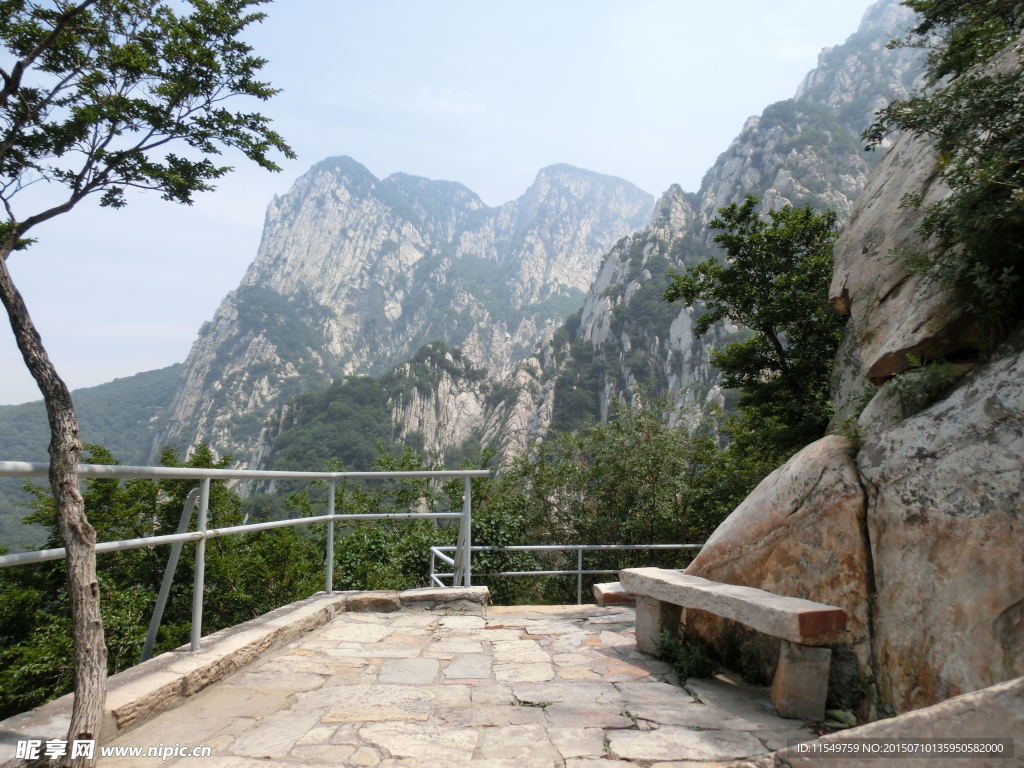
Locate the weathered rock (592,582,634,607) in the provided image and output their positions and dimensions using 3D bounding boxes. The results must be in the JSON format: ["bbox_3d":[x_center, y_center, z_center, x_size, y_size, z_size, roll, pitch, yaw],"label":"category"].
[{"bbox_3d":[1.148,2.088,7.079,0.644,0.161,0.518,-1,-8,5],"label":"weathered rock"}]

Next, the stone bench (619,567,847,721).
[{"bbox_3d":[1.230,1.503,4.299,0.299,0.529,1.792,3,-9,-20],"label":"stone bench"}]

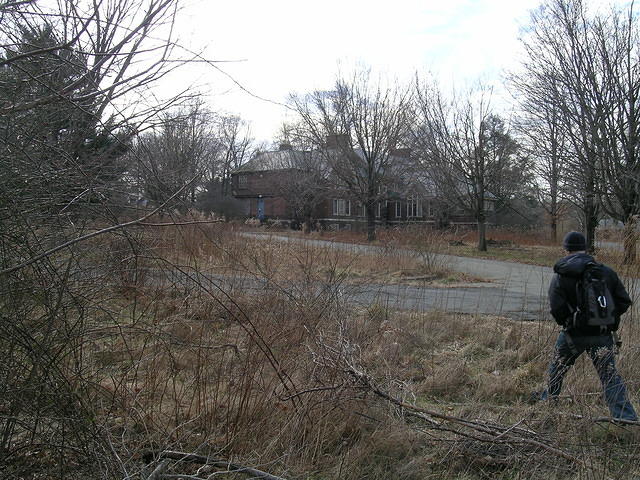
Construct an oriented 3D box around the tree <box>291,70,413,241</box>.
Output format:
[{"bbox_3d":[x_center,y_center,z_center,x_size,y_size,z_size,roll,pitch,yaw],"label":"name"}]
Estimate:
[{"bbox_3d":[1.750,-4.580,34.806,6.300,9.300,6.300,0,3,0],"label":"tree"}]

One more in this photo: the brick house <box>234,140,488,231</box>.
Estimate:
[{"bbox_3d":[3.800,-5.281,58.302,23.000,8.100,10.000,2,4,33],"label":"brick house"}]

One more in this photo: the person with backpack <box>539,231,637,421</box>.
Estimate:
[{"bbox_3d":[2.520,0.776,6.100,0.800,1.720,0.650,0,3,-8],"label":"person with backpack"}]

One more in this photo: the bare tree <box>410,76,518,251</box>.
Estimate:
[{"bbox_3d":[6.250,-3.187,27.469,4.400,7.300,4.400,0,3,0],"label":"bare tree"}]

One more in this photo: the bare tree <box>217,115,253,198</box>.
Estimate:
[{"bbox_3d":[-9.900,-7.897,71.681,4.000,12.000,4.000,0,3,0],"label":"bare tree"}]

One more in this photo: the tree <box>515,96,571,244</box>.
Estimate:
[{"bbox_3d":[12.000,-3.904,34.341,3.100,8.000,3.100,0,3,0],"label":"tree"}]

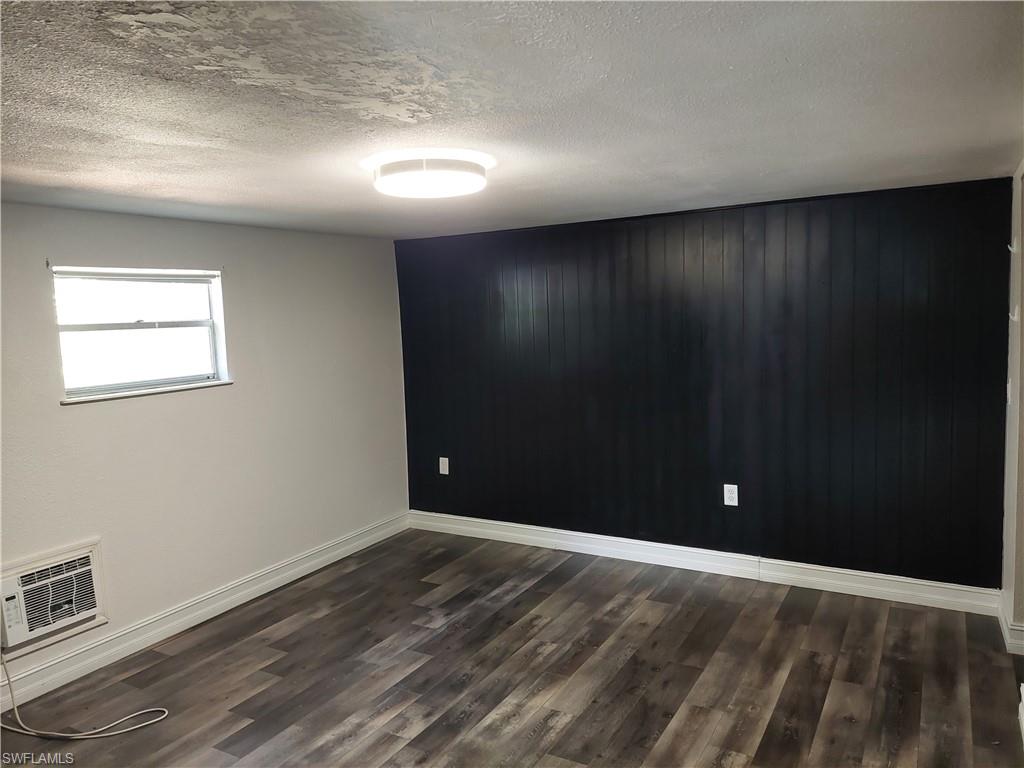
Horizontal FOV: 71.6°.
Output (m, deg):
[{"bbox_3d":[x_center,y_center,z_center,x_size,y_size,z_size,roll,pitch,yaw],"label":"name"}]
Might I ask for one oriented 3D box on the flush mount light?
[{"bbox_3d":[-0.293,-0.744,2.551,0.470,0.090,0.470,-2,6,0],"label":"flush mount light"}]

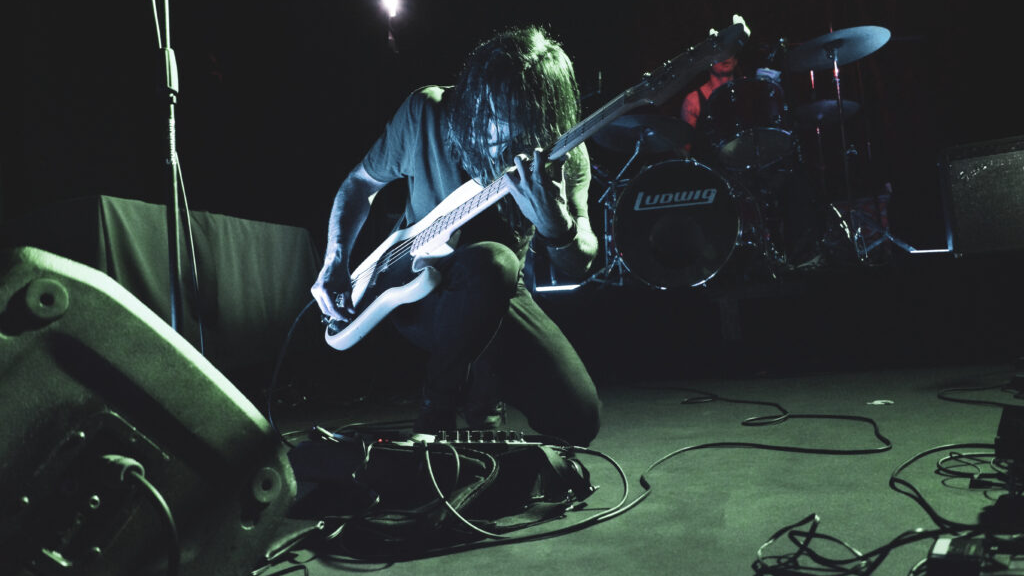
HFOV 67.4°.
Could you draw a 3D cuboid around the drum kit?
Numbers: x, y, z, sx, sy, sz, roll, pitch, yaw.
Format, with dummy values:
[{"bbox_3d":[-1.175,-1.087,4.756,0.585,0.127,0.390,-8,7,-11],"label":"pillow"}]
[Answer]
[{"bbox_3d":[1.110,-0.620,3.970,1.600,1.250,1.350,-5,-2,25],"label":"drum kit"}]

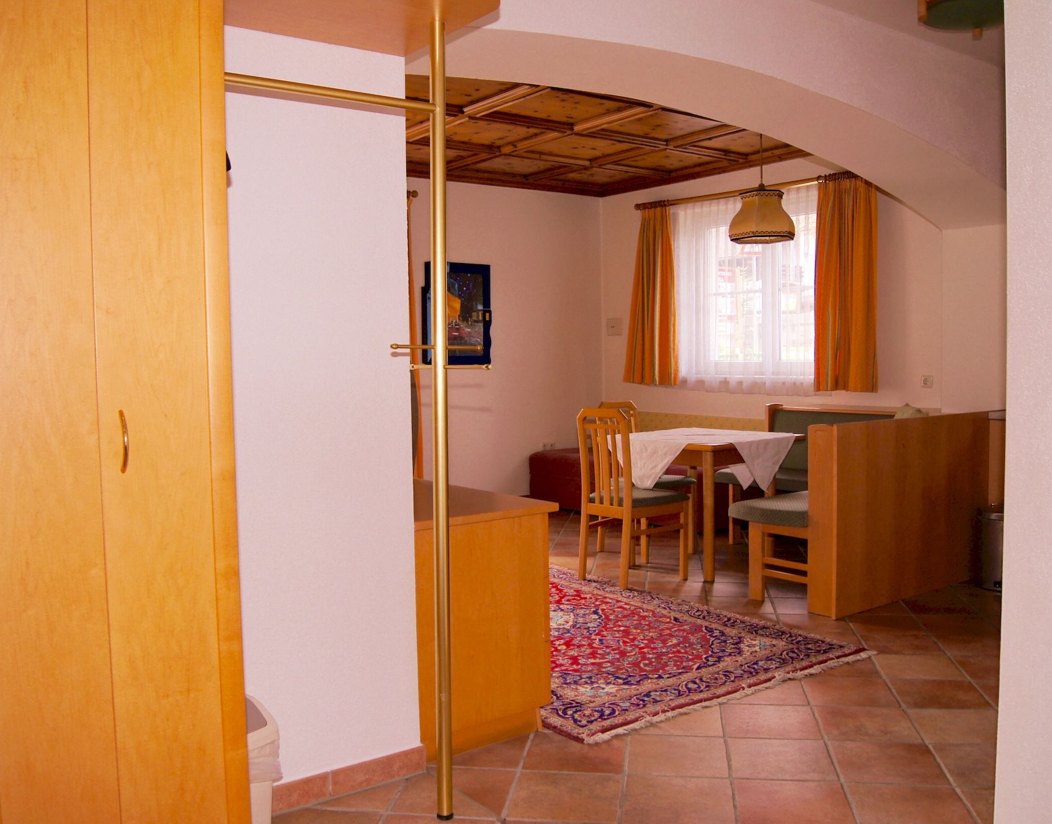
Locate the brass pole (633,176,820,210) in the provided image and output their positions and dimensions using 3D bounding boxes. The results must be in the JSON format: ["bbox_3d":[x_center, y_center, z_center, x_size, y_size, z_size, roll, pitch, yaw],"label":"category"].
[{"bbox_3d":[1.528,-1.644,6.957,0.036,0.036,2.200,-3,6,-34],"label":"brass pole"}]

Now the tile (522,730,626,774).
[{"bbox_3d":[0.157,1.050,2.860,0.300,0.012,0.290,0,3,9],"label":"tile"}]

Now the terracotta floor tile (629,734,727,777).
[{"bbox_3d":[0.464,1.058,2.855,0.300,0.012,0.300,-1,3,8],"label":"terracotta floor tile"}]

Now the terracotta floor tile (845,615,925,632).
[{"bbox_3d":[1.626,0.963,4.197,0.300,0.012,0.300,-1,3,8],"label":"terracotta floor tile"}]

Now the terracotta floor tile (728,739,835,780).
[{"bbox_3d":[0.771,1.054,2.815,0.300,0.012,0.300,-1,3,8],"label":"terracotta floor tile"}]

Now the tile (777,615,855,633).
[{"bbox_3d":[1.322,0.968,4.230,0.300,0.012,0.300,-1,3,8],"label":"tile"}]

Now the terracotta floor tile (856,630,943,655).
[{"bbox_3d":[1.545,0.964,3.835,0.300,0.012,0.290,0,3,9],"label":"terracotta floor tile"}]

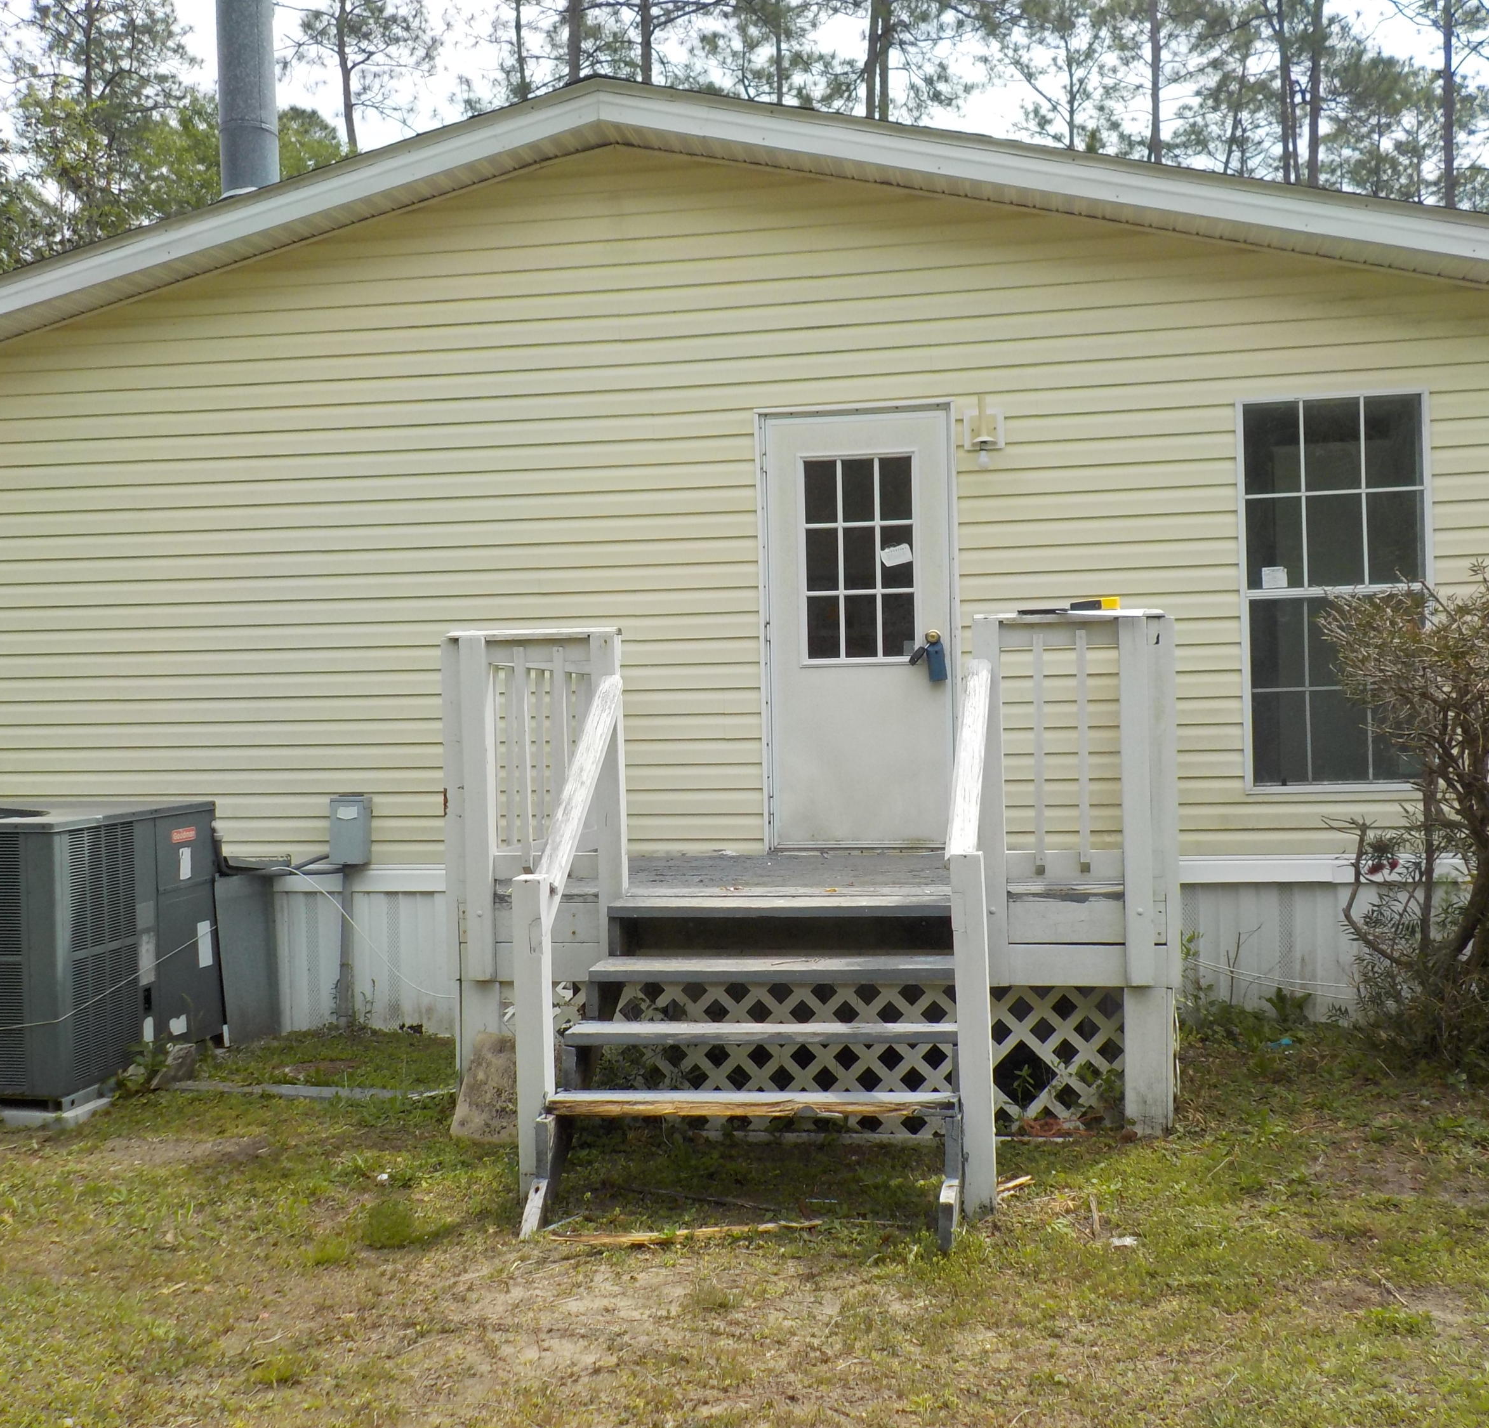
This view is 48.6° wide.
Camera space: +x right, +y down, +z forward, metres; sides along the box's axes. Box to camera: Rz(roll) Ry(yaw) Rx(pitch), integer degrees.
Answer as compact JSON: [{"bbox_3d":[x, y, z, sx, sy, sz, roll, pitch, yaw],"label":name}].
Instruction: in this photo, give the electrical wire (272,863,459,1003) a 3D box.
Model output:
[{"bbox_3d":[-1.734,0.993,7.493,0.893,0.602,0.140,-1,1,10],"label":"electrical wire"}]

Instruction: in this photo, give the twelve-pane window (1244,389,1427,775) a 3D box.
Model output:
[{"bbox_3d":[2.448,-0.519,6.860,0.720,1.630,0.070,-1,1,10],"label":"twelve-pane window"}]

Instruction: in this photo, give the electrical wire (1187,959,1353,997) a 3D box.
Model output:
[{"bbox_3d":[2.175,1.095,6.826,0.657,0.154,0.100,-1,1,10],"label":"electrical wire"}]

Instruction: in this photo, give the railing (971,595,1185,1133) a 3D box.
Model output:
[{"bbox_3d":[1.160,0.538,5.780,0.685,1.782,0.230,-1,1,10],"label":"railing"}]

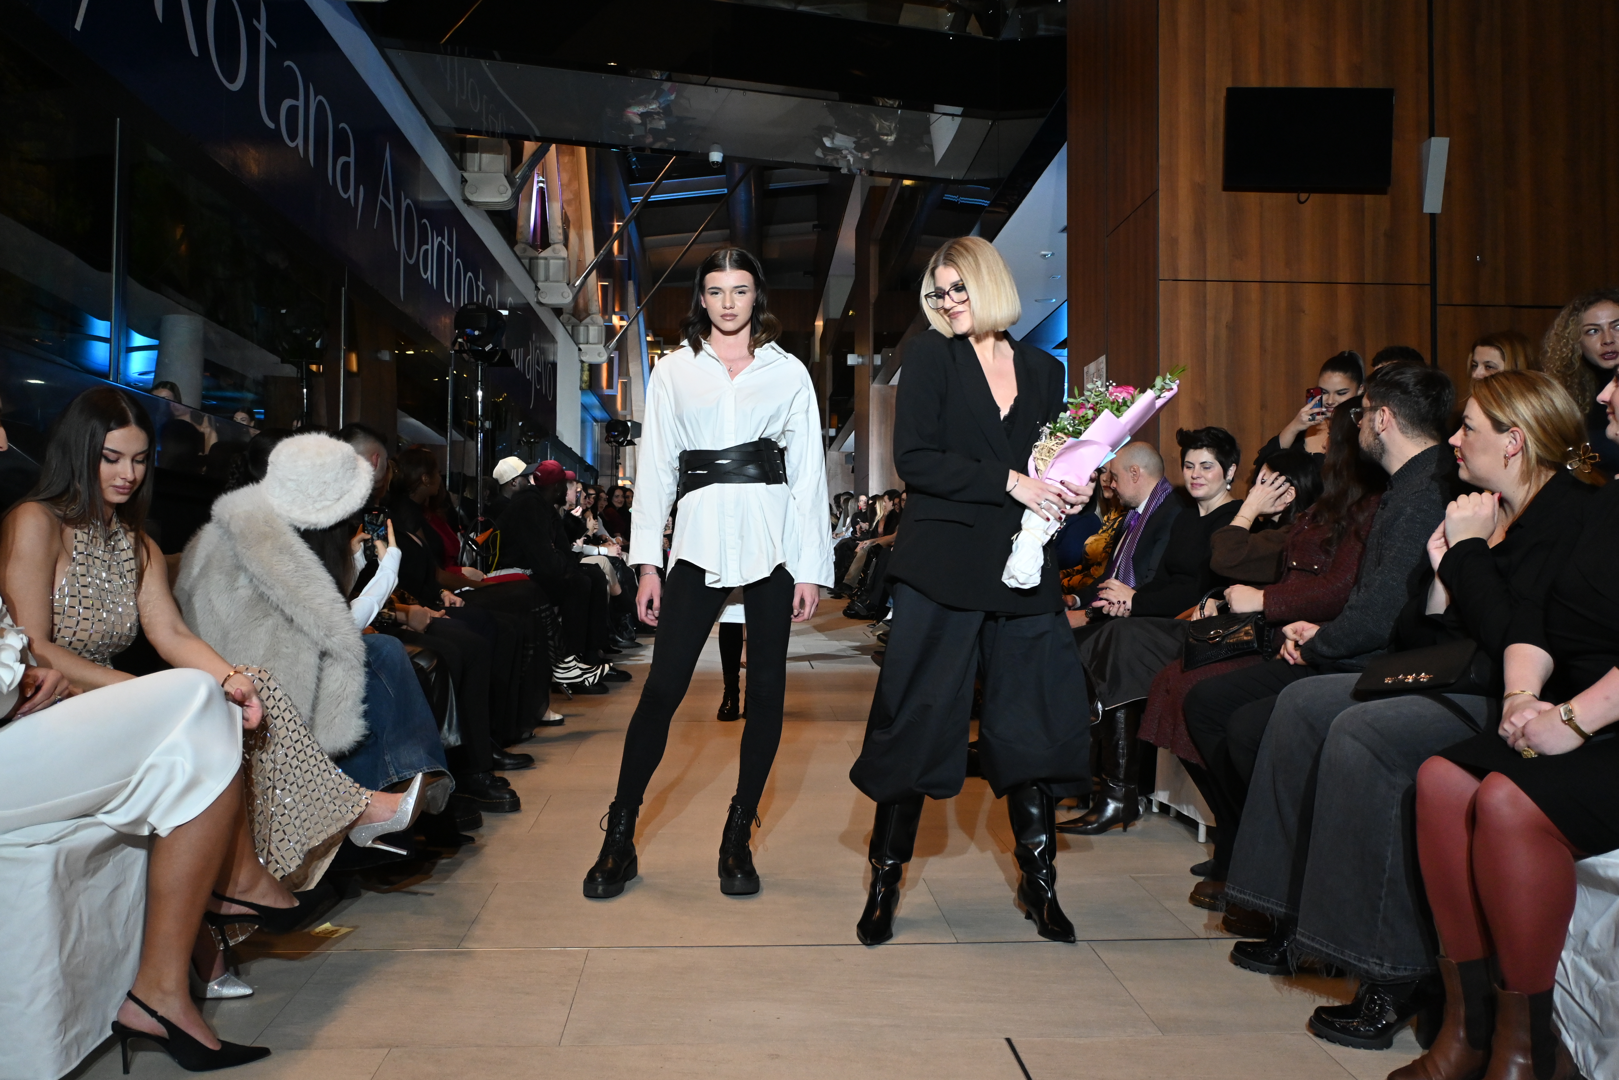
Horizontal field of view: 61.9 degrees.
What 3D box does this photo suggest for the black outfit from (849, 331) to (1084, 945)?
[{"bbox_3d":[0.405,0.235,3.420,0.590,1.520,0.440,0,1,-12],"label":"black outfit"}]

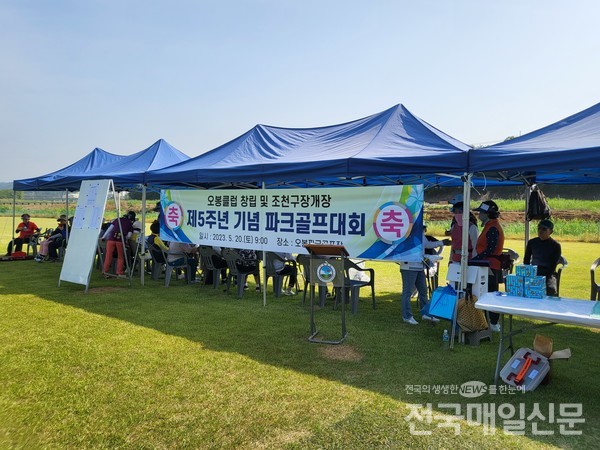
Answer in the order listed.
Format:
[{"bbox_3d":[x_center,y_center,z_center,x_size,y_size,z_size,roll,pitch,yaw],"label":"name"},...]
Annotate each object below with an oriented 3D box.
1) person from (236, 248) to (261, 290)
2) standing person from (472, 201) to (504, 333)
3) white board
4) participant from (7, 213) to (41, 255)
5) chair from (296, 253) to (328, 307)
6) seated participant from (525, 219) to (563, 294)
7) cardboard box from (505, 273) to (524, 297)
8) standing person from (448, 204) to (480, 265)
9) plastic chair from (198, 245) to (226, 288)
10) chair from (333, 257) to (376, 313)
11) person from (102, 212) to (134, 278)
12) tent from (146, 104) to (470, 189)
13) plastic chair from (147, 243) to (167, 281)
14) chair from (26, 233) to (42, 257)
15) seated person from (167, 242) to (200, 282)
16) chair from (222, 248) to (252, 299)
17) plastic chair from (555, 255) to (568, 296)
[{"bbox_3d":[-0.920,0.595,7.971,0.700,1.250,0.500,-1,2,-45],"label":"person"},{"bbox_3d":[2.388,0.512,5.675,0.420,1.640,0.480,1,2,0],"label":"standing person"},{"bbox_3d":[-3.891,0.166,8.143,0.900,2.020,0.080,2,-11,35],"label":"white board"},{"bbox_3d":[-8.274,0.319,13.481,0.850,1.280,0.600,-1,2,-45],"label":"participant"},{"bbox_3d":[0.333,0.826,7.066,0.570,0.800,0.570,2,3,38],"label":"chair"},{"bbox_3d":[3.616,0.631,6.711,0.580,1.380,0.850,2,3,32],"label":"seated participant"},{"bbox_3d":[2.161,0.596,4.489,0.155,0.195,0.155,2,3,36],"label":"cardboard box"},{"bbox_3d":[2.179,0.524,6.029,0.340,1.630,0.470,-1,3,-35],"label":"standing person"},{"bbox_3d":[-1.566,0.790,8.720,0.560,0.800,0.570,-1,2,-40],"label":"plastic chair"},{"bbox_3d":[0.802,0.877,6.828,0.570,0.800,0.560,2,2,45],"label":"chair"},{"bbox_3d":[-3.844,0.410,9.673,0.550,1.410,0.640,2,3,32],"label":"person"},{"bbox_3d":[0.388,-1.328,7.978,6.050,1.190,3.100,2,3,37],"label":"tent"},{"bbox_3d":[-2.924,0.744,9.664,0.560,0.800,0.570,0,2,-33],"label":"plastic chair"},{"bbox_3d":[-8.067,0.565,13.388,0.570,0.800,0.560,2,2,40],"label":"chair"},{"bbox_3d":[-2.340,0.550,8.864,0.740,1.250,0.500,0,2,-35],"label":"seated person"},{"bbox_3d":[-0.957,0.794,7.635,0.570,0.800,0.570,2,3,37],"label":"chair"},{"bbox_3d":[3.923,0.851,7.236,0.570,0.800,0.570,2,3,38],"label":"plastic chair"}]

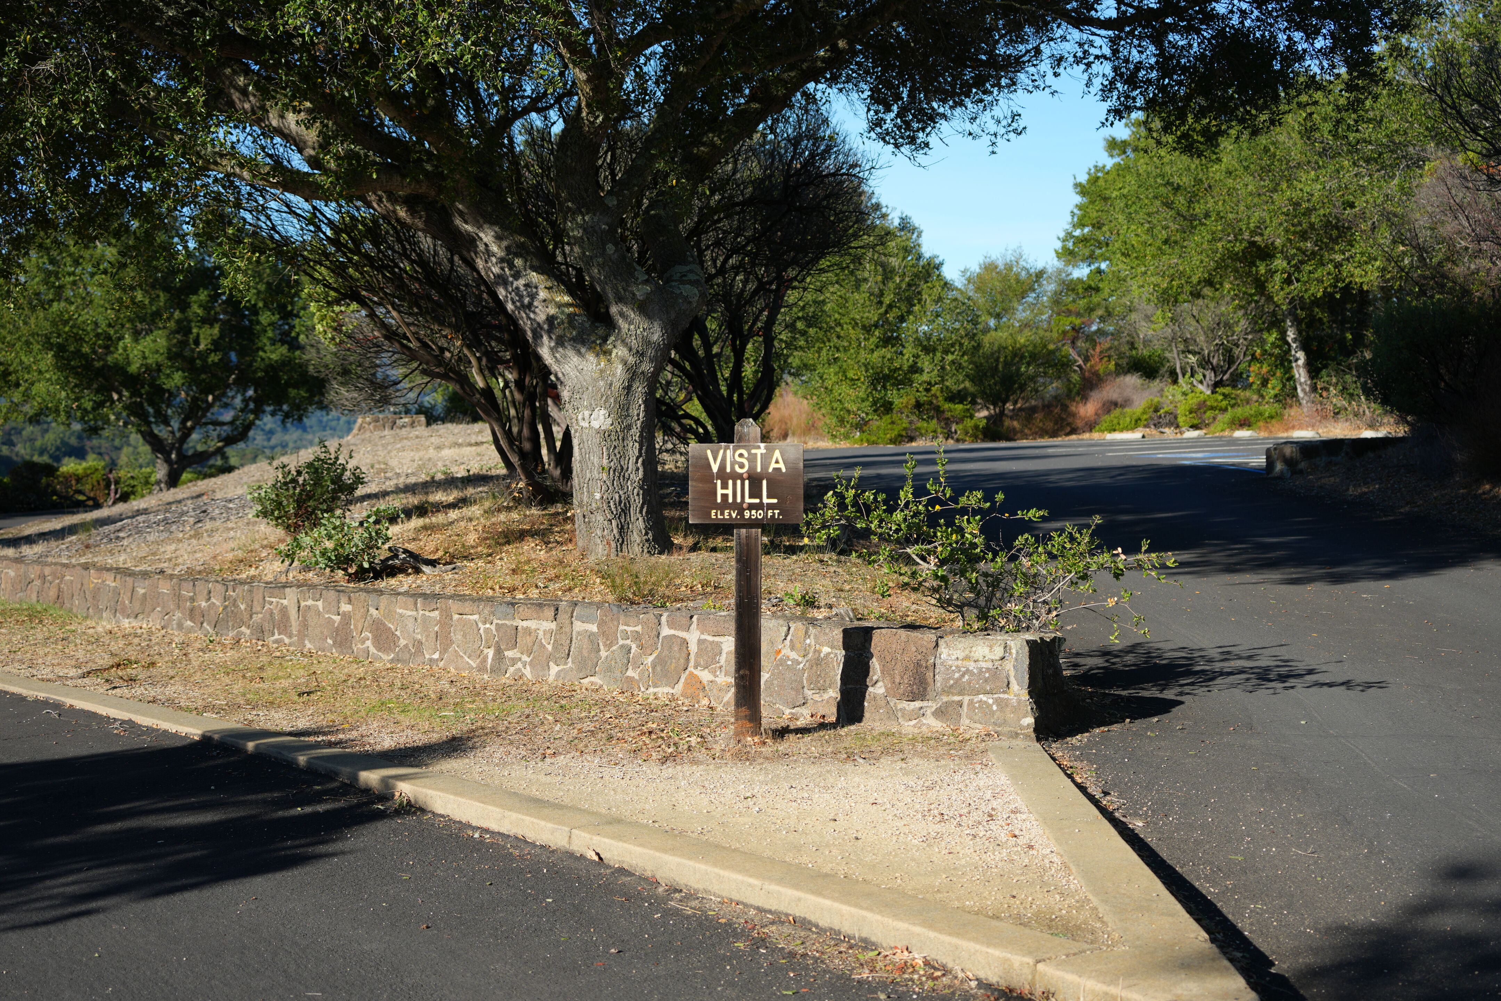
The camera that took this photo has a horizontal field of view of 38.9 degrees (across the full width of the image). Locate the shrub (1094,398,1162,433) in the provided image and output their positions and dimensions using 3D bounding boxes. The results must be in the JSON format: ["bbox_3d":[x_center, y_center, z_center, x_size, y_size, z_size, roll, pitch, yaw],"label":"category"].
[{"bbox_3d":[8.702,-1.946,49.000,1.550,0.800,1.400,0,3,0],"label":"shrub"}]

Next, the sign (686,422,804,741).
[{"bbox_3d":[-0.014,0.315,8.400,0.448,1.250,0.150,0,3,0],"label":"sign"}]

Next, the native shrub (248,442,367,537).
[{"bbox_3d":[-2.710,-0.057,13.000,0.720,0.600,0.680,0,3,0],"label":"native shrub"}]

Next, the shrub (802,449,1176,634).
[{"bbox_3d":[1.010,0.174,9.000,1.550,0.780,1.250,0,3,0],"label":"shrub"}]

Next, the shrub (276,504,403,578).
[{"bbox_3d":[-2.242,0.230,11.600,0.670,0.420,0.600,0,3,0],"label":"shrub"}]

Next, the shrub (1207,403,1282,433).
[{"bbox_3d":[11.623,-1.931,50.000,1.750,0.720,1.500,0,3,0],"label":"shrub"}]

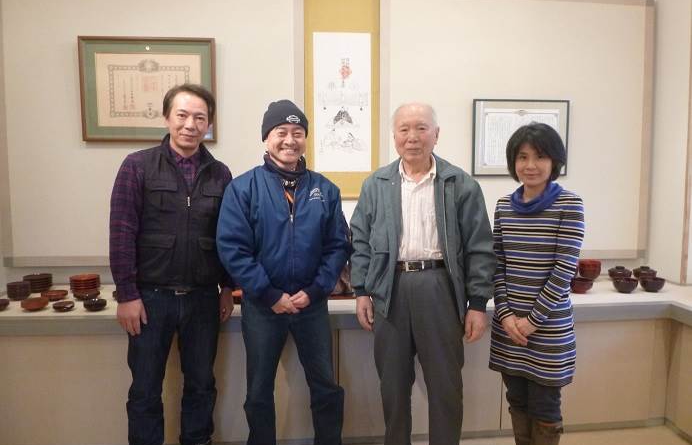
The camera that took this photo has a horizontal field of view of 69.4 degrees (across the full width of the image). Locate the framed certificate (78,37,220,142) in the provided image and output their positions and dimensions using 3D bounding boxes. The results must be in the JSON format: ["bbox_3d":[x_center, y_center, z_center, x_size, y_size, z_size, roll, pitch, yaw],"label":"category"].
[{"bbox_3d":[-1.137,-0.763,2.880,0.764,0.595,0.030,0,8,-5],"label":"framed certificate"}]

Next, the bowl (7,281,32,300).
[{"bbox_3d":[-1.718,0.362,2.632,0.109,0.079,0.109,0,5,-5],"label":"bowl"}]

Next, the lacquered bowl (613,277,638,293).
[{"bbox_3d":[1.558,0.356,2.788,0.128,0.072,0.128,0,5,0],"label":"lacquered bowl"}]

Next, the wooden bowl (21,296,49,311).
[{"bbox_3d":[-1.493,0.397,2.402,0.115,0.046,0.115,0,5,-5],"label":"wooden bowl"}]

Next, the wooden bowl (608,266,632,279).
[{"bbox_3d":[1.617,0.318,2.946,0.124,0.108,0.124,0,5,0],"label":"wooden bowl"}]

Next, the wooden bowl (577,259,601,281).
[{"bbox_3d":[1.523,0.304,3.126,0.131,0.118,0.131,0,5,0],"label":"wooden bowl"}]

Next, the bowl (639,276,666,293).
[{"bbox_3d":[1.723,0.355,2.809,0.126,0.070,0.126,0,5,0],"label":"bowl"}]

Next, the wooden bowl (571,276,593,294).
[{"bbox_3d":[1.306,0.353,2.776,0.127,0.075,0.127,0,5,0],"label":"wooden bowl"}]

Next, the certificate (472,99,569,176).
[{"bbox_3d":[1.094,-0.525,3.118,0.619,0.467,0.025,0,5,-5],"label":"certificate"}]

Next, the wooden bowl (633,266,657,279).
[{"bbox_3d":[1.777,0.318,2.968,0.124,0.108,0.124,0,5,0],"label":"wooden bowl"}]

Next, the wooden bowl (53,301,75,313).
[{"bbox_3d":[-1.347,0.405,2.391,0.091,0.034,0.091,0,5,-5],"label":"wooden bowl"}]

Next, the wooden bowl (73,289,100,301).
[{"bbox_3d":[-1.351,0.387,2.610,0.128,0.042,0.128,0,5,-5],"label":"wooden bowl"}]

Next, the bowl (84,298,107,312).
[{"bbox_3d":[-1.200,0.401,2.398,0.100,0.046,0.100,0,5,-5],"label":"bowl"}]

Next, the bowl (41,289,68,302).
[{"bbox_3d":[-1.508,0.385,2.594,0.125,0.040,0.125,0,5,-5],"label":"bowl"}]

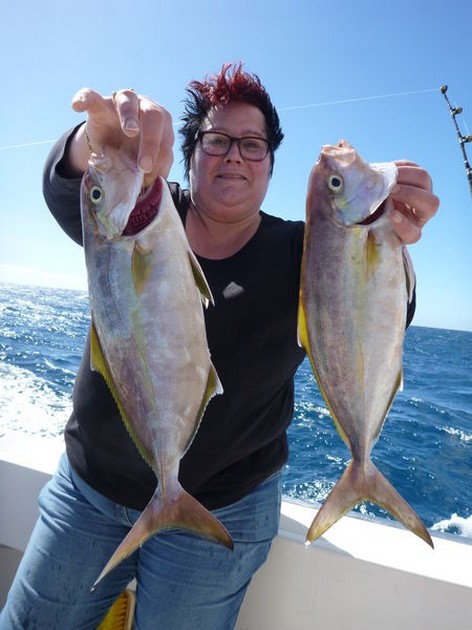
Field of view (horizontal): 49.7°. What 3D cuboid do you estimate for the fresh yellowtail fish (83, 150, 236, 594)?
[{"bbox_3d":[-0.102,0.057,0.576,0.168,0.494,0.074,-6,1,0],"label":"fresh yellowtail fish"}]

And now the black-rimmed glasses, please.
[{"bbox_3d":[-0.001,-0.332,1.029,0.142,0.048,0.135,7,8,0],"label":"black-rimmed glasses"}]

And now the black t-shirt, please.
[{"bbox_3d":[-0.022,0.051,0.975,0.648,0.639,0.550,6,0,0],"label":"black t-shirt"}]

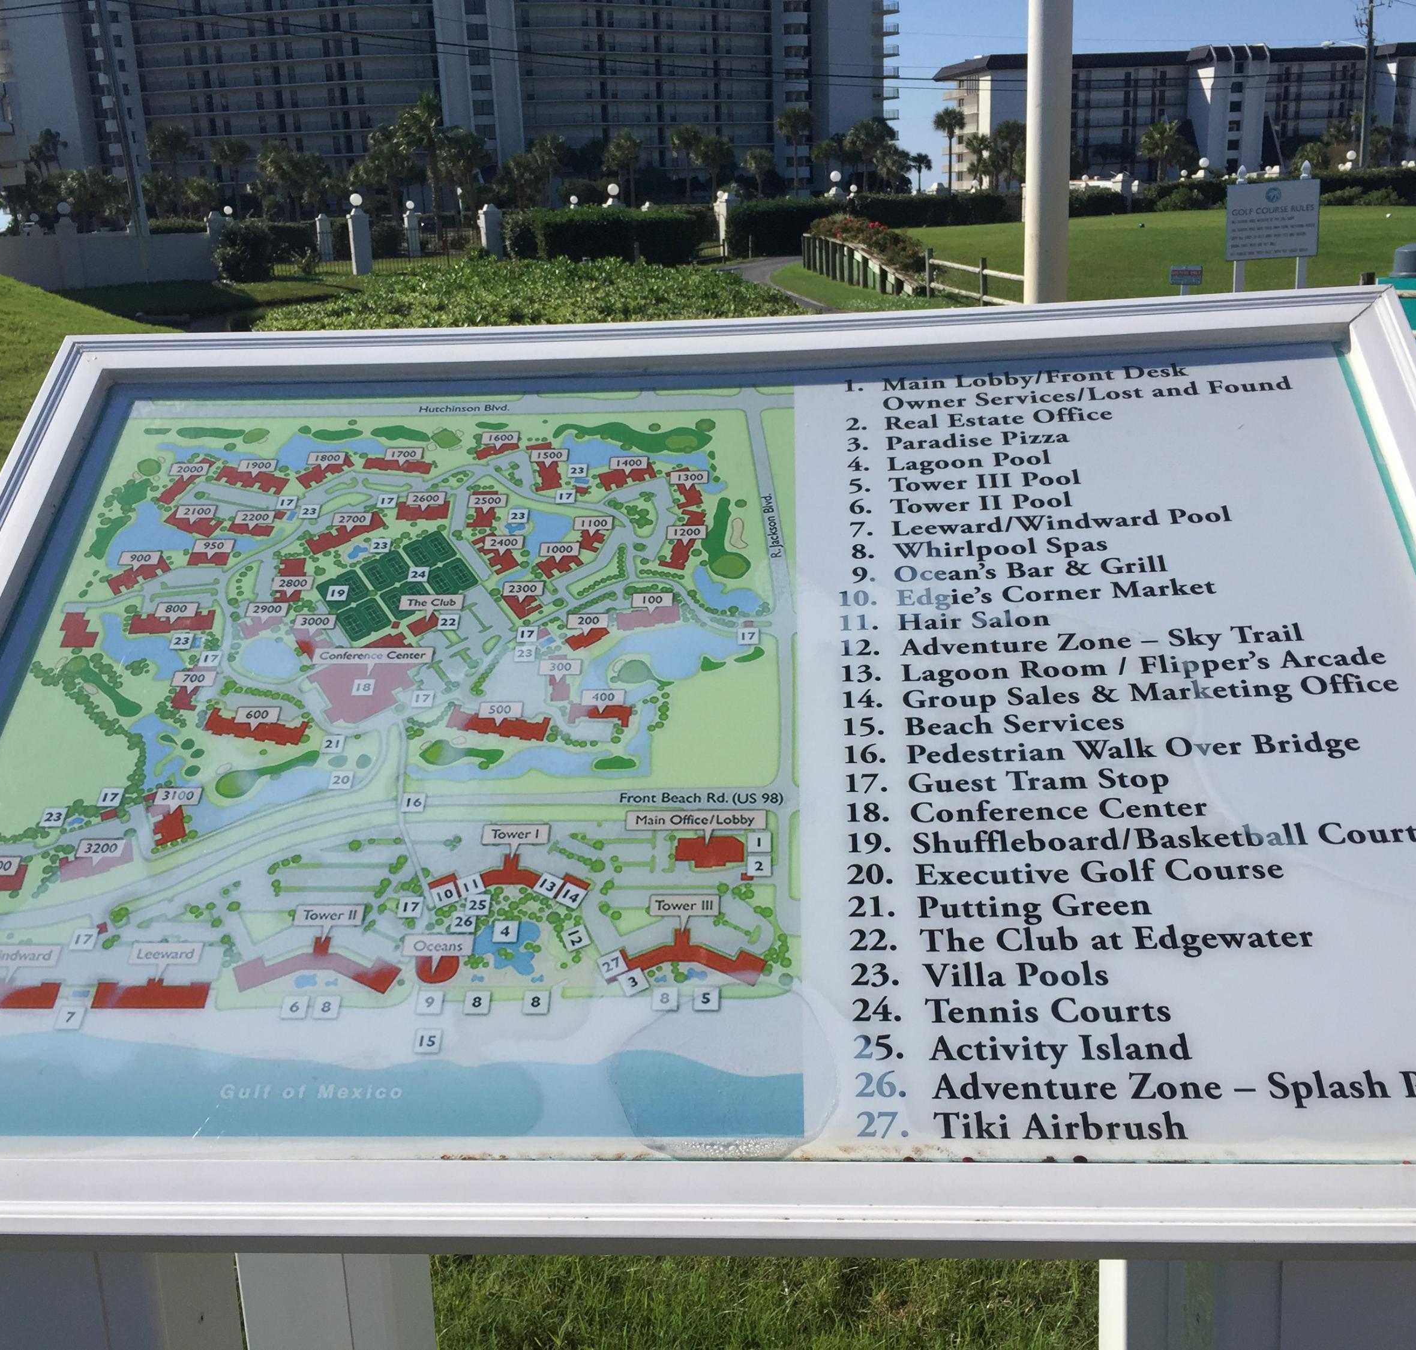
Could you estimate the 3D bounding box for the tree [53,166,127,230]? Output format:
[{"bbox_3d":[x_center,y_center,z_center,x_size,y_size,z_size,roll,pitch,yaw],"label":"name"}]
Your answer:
[{"bbox_3d":[-32.300,-24.000,78.270,3.360,4.520,3.360,-9,18,-20],"label":"tree"}]

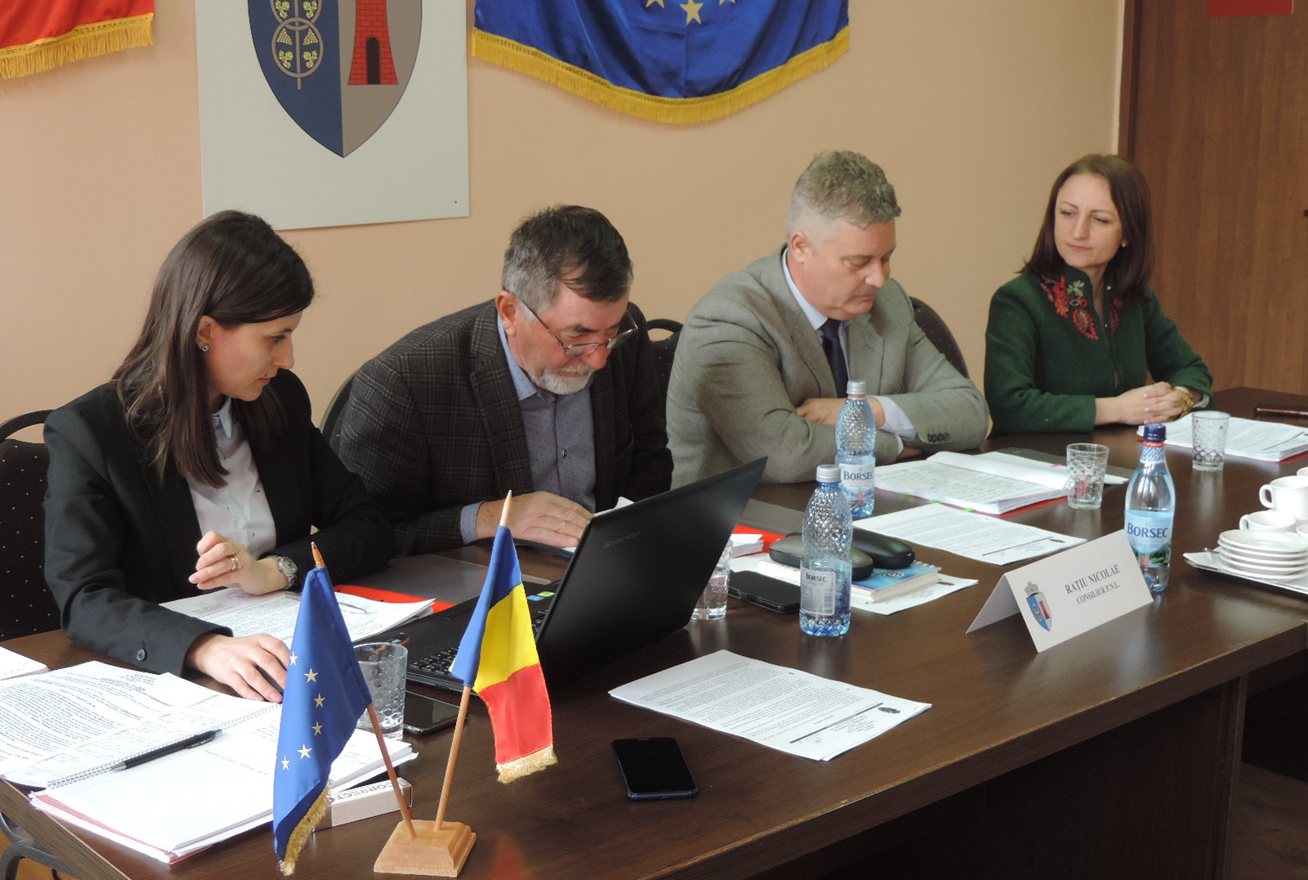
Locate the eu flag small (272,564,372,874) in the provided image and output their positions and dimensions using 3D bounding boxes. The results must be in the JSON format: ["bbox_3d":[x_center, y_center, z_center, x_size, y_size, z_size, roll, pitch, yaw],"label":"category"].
[{"bbox_3d":[-0.281,0.234,1.506,0.095,0.258,0.048,-11,16,-42],"label":"eu flag small"}]

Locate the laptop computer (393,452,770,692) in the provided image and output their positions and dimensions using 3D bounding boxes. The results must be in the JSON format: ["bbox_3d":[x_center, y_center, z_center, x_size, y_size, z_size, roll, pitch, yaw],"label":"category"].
[{"bbox_3d":[-0.117,0.145,2.145,0.375,0.240,0.355,8,14,35],"label":"laptop computer"}]

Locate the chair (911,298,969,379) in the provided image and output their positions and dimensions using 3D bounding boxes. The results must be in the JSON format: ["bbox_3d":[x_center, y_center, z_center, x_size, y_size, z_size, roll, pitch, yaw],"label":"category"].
[{"bbox_3d":[0.721,0.176,3.902,0.450,0.930,0.580,-10,16,-40],"label":"chair"}]

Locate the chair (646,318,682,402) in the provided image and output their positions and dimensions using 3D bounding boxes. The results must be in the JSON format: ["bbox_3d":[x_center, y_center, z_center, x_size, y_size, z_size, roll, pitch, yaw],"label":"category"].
[{"bbox_3d":[0.169,0.260,3.490,0.480,0.940,0.580,-10,16,-40],"label":"chair"}]

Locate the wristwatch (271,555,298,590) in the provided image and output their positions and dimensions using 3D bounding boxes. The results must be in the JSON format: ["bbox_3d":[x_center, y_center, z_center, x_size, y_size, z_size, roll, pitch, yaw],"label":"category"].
[{"bbox_3d":[-0.499,0.178,2.355,0.050,0.056,0.034,-39,-6,25],"label":"wristwatch"}]

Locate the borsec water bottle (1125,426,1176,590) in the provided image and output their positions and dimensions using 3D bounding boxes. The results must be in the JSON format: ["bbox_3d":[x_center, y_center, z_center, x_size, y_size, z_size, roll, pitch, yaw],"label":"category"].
[{"bbox_3d":[0.688,0.092,2.456,0.067,0.229,0.067,4,13,16],"label":"borsec water bottle"}]

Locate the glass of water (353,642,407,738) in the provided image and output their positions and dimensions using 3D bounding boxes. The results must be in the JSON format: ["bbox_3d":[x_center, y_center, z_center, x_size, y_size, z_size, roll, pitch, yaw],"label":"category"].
[{"bbox_3d":[-0.297,0.271,1.897,0.068,0.092,0.068,0,12,0],"label":"glass of water"}]

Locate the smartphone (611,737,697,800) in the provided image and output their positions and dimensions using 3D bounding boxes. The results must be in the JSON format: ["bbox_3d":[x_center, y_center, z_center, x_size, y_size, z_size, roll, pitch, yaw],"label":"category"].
[{"bbox_3d":[0.000,0.334,1.802,0.069,0.009,0.147,-2,12,-8],"label":"smartphone"}]

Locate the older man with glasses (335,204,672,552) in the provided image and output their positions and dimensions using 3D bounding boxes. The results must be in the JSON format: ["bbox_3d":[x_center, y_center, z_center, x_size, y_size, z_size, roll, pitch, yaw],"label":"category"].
[{"bbox_3d":[-0.264,0.245,2.829,0.560,1.240,0.660,-10,16,-40],"label":"older man with glasses"}]

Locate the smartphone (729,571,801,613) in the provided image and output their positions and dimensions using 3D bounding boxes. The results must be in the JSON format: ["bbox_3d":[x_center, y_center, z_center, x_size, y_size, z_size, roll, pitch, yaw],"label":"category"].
[{"bbox_3d":[0.152,0.207,2.429,0.077,0.011,0.156,-10,16,-39],"label":"smartphone"}]

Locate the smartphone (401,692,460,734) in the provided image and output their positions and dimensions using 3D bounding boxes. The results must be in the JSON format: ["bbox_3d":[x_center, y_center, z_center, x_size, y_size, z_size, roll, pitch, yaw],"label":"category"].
[{"bbox_3d":[-0.284,0.302,1.991,0.149,0.008,0.075,9,15,36],"label":"smartphone"}]

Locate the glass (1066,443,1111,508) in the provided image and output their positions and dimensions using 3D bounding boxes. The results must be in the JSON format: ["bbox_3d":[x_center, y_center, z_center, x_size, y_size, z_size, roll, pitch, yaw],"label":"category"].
[{"bbox_3d":[0.709,0.061,2.901,0.069,0.092,0.069,0,12,0],"label":"glass"}]

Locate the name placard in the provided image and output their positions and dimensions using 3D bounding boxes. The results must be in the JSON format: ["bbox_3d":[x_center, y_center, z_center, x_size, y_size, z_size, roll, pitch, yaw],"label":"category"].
[{"bbox_3d":[0.539,0.189,2.330,0.106,0.092,0.296,11,17,42],"label":"name placard"}]

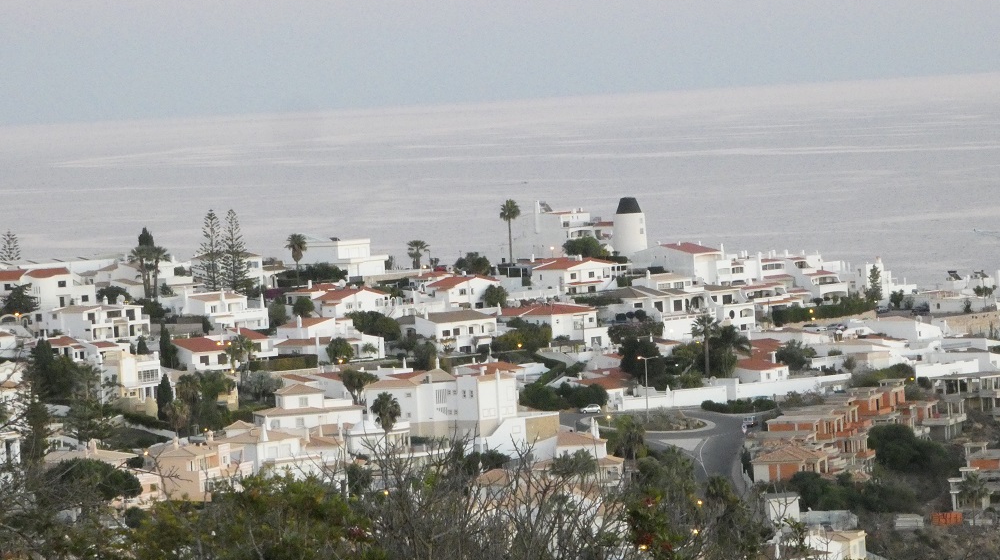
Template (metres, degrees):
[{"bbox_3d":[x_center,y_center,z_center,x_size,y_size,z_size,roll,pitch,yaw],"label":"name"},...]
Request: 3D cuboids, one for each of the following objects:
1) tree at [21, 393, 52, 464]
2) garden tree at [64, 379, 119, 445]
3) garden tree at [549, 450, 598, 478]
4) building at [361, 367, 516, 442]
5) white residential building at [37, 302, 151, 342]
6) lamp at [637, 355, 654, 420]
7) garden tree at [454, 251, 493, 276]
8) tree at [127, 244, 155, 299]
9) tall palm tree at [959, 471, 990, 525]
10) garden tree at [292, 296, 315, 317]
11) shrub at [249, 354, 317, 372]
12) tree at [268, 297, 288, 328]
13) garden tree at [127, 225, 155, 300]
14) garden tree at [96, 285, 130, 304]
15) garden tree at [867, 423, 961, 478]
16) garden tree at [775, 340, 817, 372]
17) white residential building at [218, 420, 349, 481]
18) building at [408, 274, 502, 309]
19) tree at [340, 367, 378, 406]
[{"bbox_3d":[-69.187,22.017,815.000,4.700,10.600,4.700,-3,2,0],"label":"tree"},{"bbox_3d":[-63.570,20.760,850.000,8.300,9.670,8.300,-3,2,0],"label":"garden tree"},{"bbox_3d":[11.490,29.390,865.000,7.400,5.000,6.200,-3,2,0],"label":"garden tree"},{"bbox_3d":[-9.670,20.010,880.000,24.000,9.780,14.000,-3,2,-8],"label":"building"},{"bbox_3d":[-78.170,7.980,1050.000,14.000,7.000,15.500,-5,3,-36],"label":"white residential building"},{"bbox_3d":[25.577,18.966,950.000,3.500,11.500,0.500,-3,2,0],"label":"lamp"},{"bbox_3d":[-5.420,-2.870,1078.000,7.600,4.880,7.600,-3,2,0],"label":"garden tree"},{"bbox_3d":[-72.227,-1.612,1100.000,5.240,10.880,5.240,-3,2,0],"label":"tree"},{"bbox_3d":[73.870,33.861,850.000,5.000,8.100,5.000,-3,2,0],"label":"tall palm tree"},{"bbox_3d":[-38.800,5.380,1078.000,4.300,4.600,4.200,-3,2,0],"label":"garden tree"},{"bbox_3d":[-39.770,15.160,1003.000,12.600,2.700,2.600,-3,2,0],"label":"shrub"},{"bbox_3d":[-43.611,6.497,1075.000,3.840,5.910,3.840,-3,2,0],"label":"tree"},{"bbox_3d":[-68.610,-3.360,1045.000,4.800,13.010,4.800,-3,2,0],"label":"garden tree"},{"bbox_3d":[-75.036,3.397,1060.000,6.500,4.800,6.200,-3,2,0],"label":"garden tree"},{"bbox_3d":[67.555,27.855,892.000,15.000,7.500,10.500,-3,2,0],"label":"garden tree"},{"bbox_3d":[54.586,14.087,1012.000,7.410,6.120,6.300,-3,2,0],"label":"garden tree"},{"bbox_3d":[-32.480,25.770,820.000,10.000,8.130,18.000,-1,3,45],"label":"white residential building"},{"bbox_3d":[-9.060,2.340,1112.000,13.000,7.200,12.000,-5,3,-38],"label":"building"},{"bbox_3d":[-24.390,18.490,948.000,6.400,6.800,6.000,-3,2,0],"label":"tree"}]

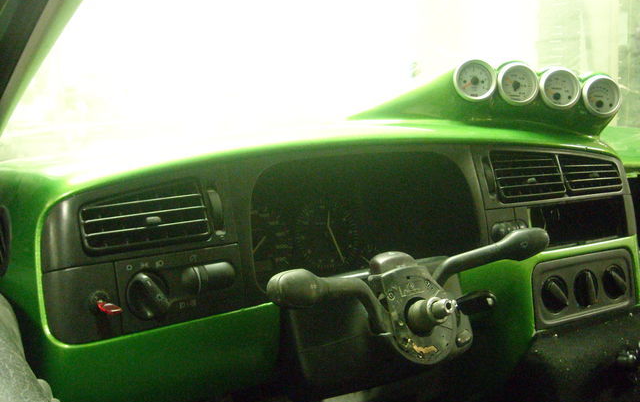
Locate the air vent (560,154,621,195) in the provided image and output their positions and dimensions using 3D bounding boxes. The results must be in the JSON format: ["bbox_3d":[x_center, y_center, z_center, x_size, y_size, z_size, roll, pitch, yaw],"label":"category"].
[{"bbox_3d":[0.370,-0.037,0.908,0.111,0.059,0.035,-6,0,-23],"label":"air vent"}]

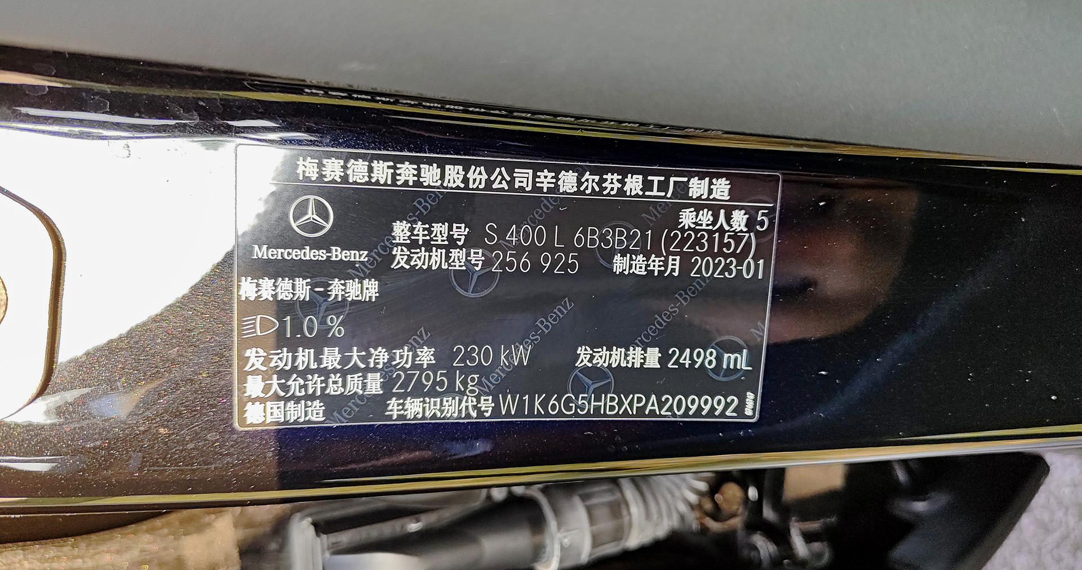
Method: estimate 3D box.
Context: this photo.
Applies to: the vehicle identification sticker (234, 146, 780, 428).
[{"bbox_3d":[-0.004,0.002,0.156,0.001,0.112,0.056,-142,54,-76],"label":"vehicle identification sticker"}]

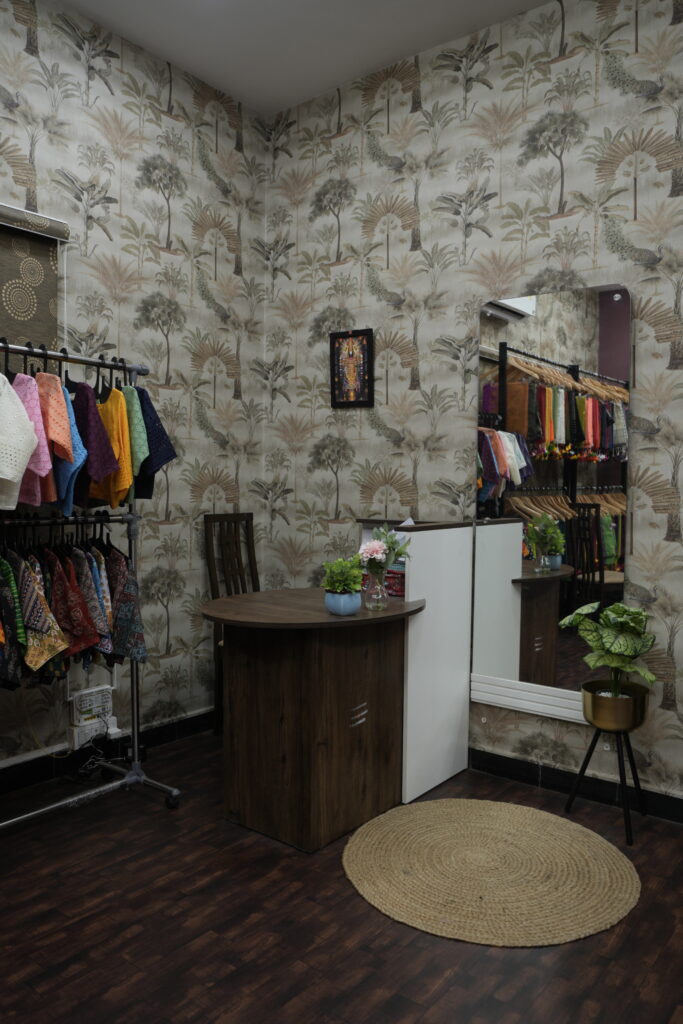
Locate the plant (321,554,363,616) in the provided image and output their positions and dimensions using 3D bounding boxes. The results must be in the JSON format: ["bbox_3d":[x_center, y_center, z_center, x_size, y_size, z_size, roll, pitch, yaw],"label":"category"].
[{"bbox_3d":[0.000,0.226,2.308,0.131,0.186,0.125,1,1,0],"label":"plant"}]

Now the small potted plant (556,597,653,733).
[{"bbox_3d":[0.919,0.523,2.537,0.330,0.429,0.300,1,1,38],"label":"small potted plant"}]

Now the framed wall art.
[{"bbox_3d":[0.047,-0.656,3.404,0.243,0.350,0.022,1,3,38],"label":"framed wall art"}]

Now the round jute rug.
[{"bbox_3d":[0.447,1.060,2.279,0.895,0.012,0.895,1,1,0],"label":"round jute rug"}]

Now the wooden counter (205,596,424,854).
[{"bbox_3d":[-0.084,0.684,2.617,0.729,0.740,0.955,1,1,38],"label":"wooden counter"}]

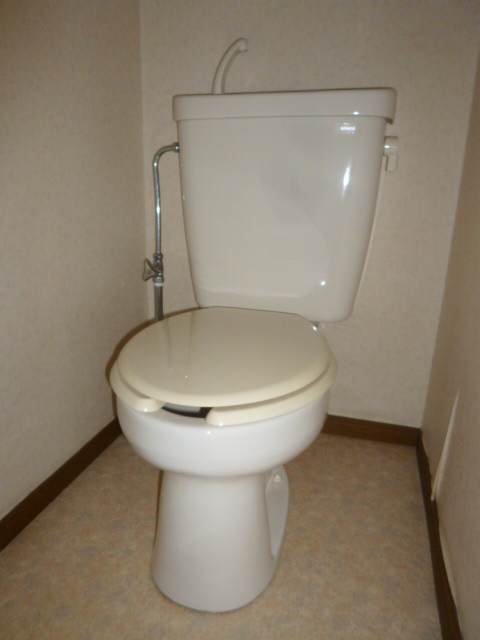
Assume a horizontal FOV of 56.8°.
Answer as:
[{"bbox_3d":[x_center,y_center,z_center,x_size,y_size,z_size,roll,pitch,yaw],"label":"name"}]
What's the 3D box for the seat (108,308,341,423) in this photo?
[{"bbox_3d":[-0.022,0.070,0.785,0.378,0.028,0.421,6,17,16],"label":"seat"}]

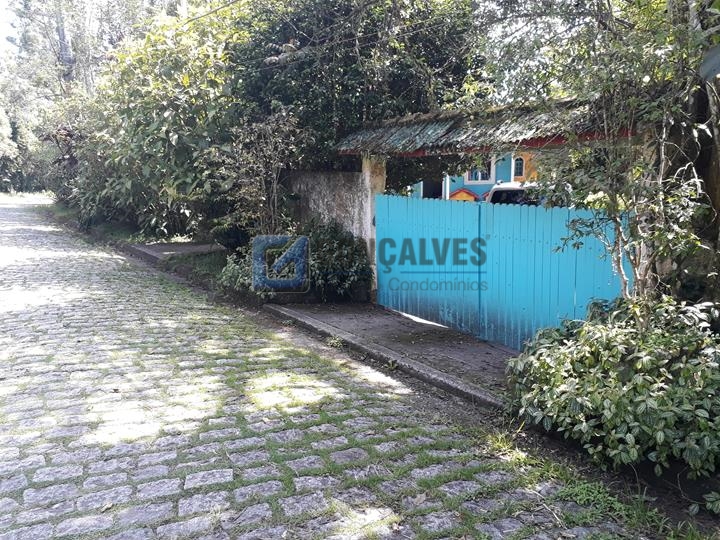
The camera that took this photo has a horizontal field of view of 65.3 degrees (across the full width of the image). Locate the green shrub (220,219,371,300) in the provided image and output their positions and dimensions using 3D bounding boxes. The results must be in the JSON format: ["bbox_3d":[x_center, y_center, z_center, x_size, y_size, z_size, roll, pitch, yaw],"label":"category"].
[{"bbox_3d":[-0.890,-0.100,7.550,1.900,1.000,1.150,-1,9,0],"label":"green shrub"}]

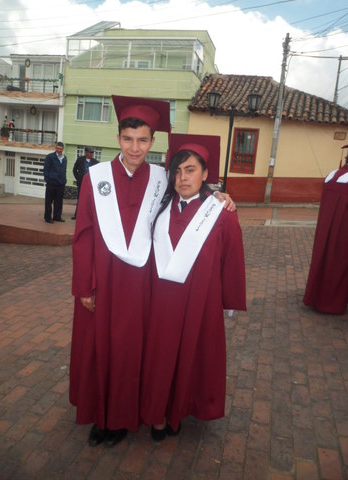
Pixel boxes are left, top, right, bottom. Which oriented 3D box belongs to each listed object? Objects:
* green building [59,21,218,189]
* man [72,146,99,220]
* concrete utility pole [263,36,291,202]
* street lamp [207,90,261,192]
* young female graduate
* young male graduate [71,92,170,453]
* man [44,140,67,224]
[{"bbox_3d":[-1.760,-7.419,22.105,7.100,9.900,6.800,8,10,13],"label":"green building"},{"bbox_3d":[-2.090,-1.306,8.462,0.570,1.687,0.360,0,11,-30],"label":"man"},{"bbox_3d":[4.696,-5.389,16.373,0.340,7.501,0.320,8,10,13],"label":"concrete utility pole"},{"bbox_3d":[1.578,-2.394,10.613,1.546,3.734,0.400,8,10,13],"label":"street lamp"},{"bbox_3d":[0.131,0.299,1.963,0.570,1.670,0.430,7,9,6],"label":"young female graduate"},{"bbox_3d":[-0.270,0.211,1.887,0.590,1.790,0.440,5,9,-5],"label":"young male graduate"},{"bbox_3d":[-2.553,-1.225,7.780,0.500,1.711,0.330,-1,11,-33],"label":"man"}]

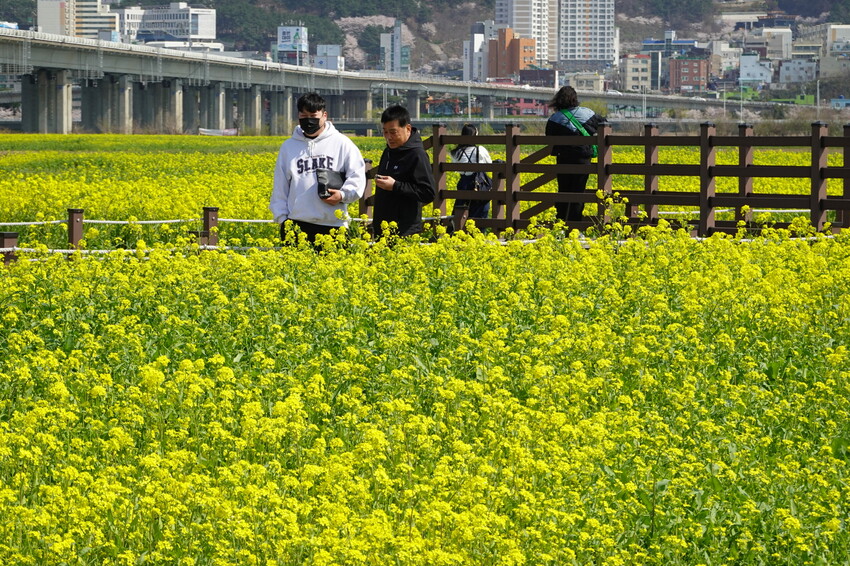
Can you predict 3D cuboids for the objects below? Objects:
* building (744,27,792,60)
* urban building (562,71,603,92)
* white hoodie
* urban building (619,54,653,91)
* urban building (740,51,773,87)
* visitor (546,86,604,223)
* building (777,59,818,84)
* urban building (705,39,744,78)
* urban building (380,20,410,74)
[{"bbox_3d":[131.531,-91.708,1220.000,17.500,13.500,12.000,0,3,6],"label":"building"},{"bbox_3d":[51.062,-64.188,1020.000,12.000,7.000,9.500,0,3,-2],"label":"urban building"},{"bbox_3d":[-0.685,-0.705,20.500,0.600,0.680,0.360,0,3,10],"label":"white hoodie"},{"bbox_3d":[72.675,-72.330,1100.000,9.000,13.000,10.000,0,3,-10],"label":"urban building"},{"bbox_3d":[113.758,-73.444,1095.000,11.000,11.000,9.500,0,3,9],"label":"urban building"},{"bbox_3d":[1.548,-1.238,33.000,0.560,1.600,0.420,0,3,8],"label":"visitor"},{"bbox_3d":[128.193,-72.688,1095.000,12.500,8.800,9.500,0,3,8],"label":"building"},{"bbox_3d":[107.520,-79.969,1140.000,10.500,13.300,9.500,0,3,-10],"label":"urban building"},{"bbox_3d":[-11.389,-90.529,1230.000,11.300,21.500,10.000,0,3,-2],"label":"urban building"}]

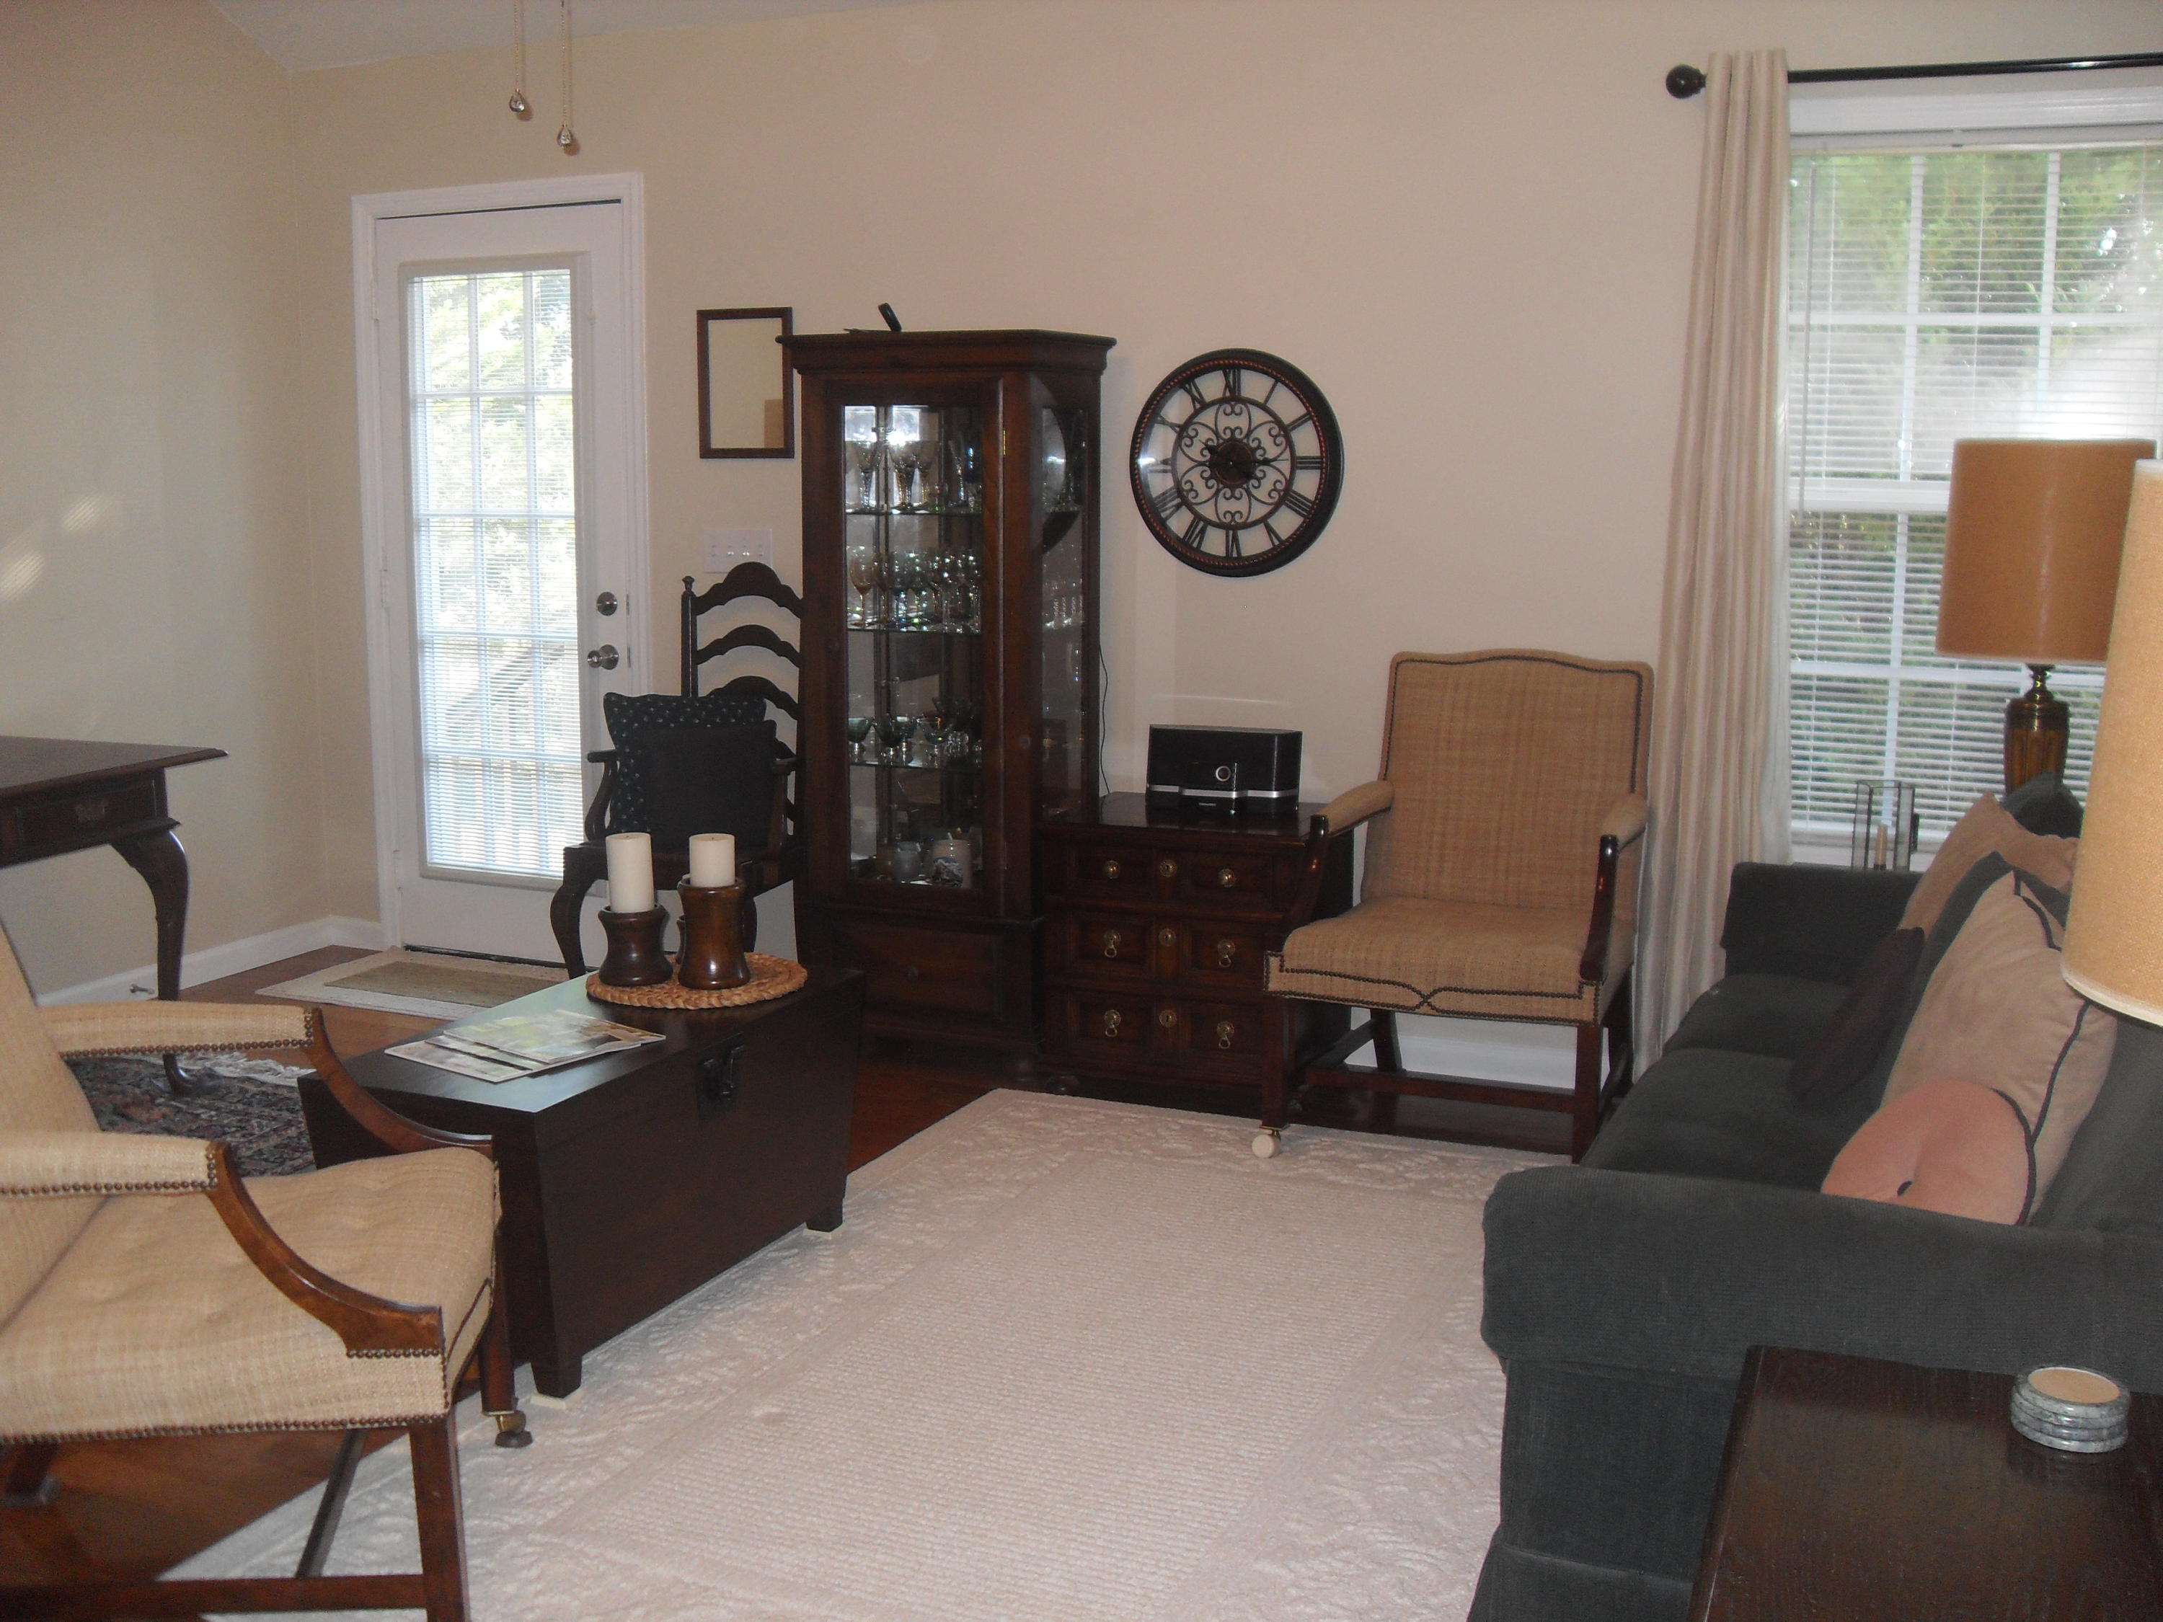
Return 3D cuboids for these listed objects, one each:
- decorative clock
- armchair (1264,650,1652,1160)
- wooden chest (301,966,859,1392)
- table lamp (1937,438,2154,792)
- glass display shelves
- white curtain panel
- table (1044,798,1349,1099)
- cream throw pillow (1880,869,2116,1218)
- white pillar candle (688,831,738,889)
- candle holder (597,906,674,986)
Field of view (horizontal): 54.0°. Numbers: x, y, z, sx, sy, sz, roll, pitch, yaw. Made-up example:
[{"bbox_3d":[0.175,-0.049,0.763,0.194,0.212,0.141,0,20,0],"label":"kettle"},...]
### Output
[{"bbox_3d":[0.347,-0.790,4.823,0.510,0.510,0.050,4,9,23],"label":"decorative clock"},{"bbox_3d":[0.785,0.185,4.340,0.660,0.986,0.680,4,9,23],"label":"armchair"},{"bbox_3d":[-0.769,0.567,3.486,0.420,0.457,0.940,4,9,23],"label":"wooden chest"},{"bbox_3d":[1.795,-0.293,3.975,0.360,0.810,0.360,4,9,23],"label":"table lamp"},{"bbox_3d":[-0.305,-0.253,4.955,0.620,1.668,0.420,4,9,23],"label":"glass display shelves"},{"bbox_3d":[1.332,-0.459,4.380,0.310,2.185,0.120,4,9,23],"label":"white curtain panel"},{"bbox_3d":[0.273,0.311,4.765,0.615,0.615,0.475,4,9,23],"label":"table"},{"bbox_3d":[1.080,0.303,2.528,0.170,0.440,0.460,24,12,6],"label":"cream throw pillow"},{"bbox_3d":[-0.634,0.095,3.655,0.078,0.100,0.078,0,9,0],"label":"white pillar candle"},{"bbox_3d":[-0.780,0.234,3.697,0.128,0.118,0.128,0,9,0],"label":"candle holder"}]

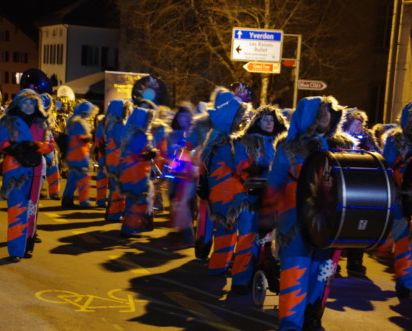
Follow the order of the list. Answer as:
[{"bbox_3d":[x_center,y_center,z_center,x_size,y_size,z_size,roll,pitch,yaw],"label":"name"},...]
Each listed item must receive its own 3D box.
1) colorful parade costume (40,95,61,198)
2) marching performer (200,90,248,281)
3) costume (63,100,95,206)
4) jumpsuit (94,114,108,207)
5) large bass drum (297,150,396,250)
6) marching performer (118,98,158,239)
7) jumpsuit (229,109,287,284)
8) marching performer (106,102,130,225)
[{"bbox_3d":[-2.636,-0.318,16.700,0.450,1.780,0.550,4,4,5],"label":"colorful parade costume"},{"bbox_3d":[0.182,0.172,9.800,0.420,1.820,0.540,1,4,-30],"label":"marching performer"},{"bbox_3d":[-2.096,-0.197,16.400,0.500,1.730,0.540,3,4,-6],"label":"costume"},{"bbox_3d":[-1.674,-0.163,16.300,0.460,1.680,0.540,3,4,-6],"label":"jumpsuit"},{"bbox_3d":[0.989,0.244,7.050,0.440,0.670,0.670,2,4,-21],"label":"large bass drum"},{"bbox_3d":[-0.879,0.090,12.800,0.450,1.700,0.550,2,4,-21],"label":"marching performer"},{"bbox_3d":[0.489,0.308,9.300,0.540,1.750,0.420,2,4,-20],"label":"jumpsuit"},{"bbox_3d":[-1.301,-0.087,14.500,0.470,1.750,0.550,2,4,-16],"label":"marching performer"}]

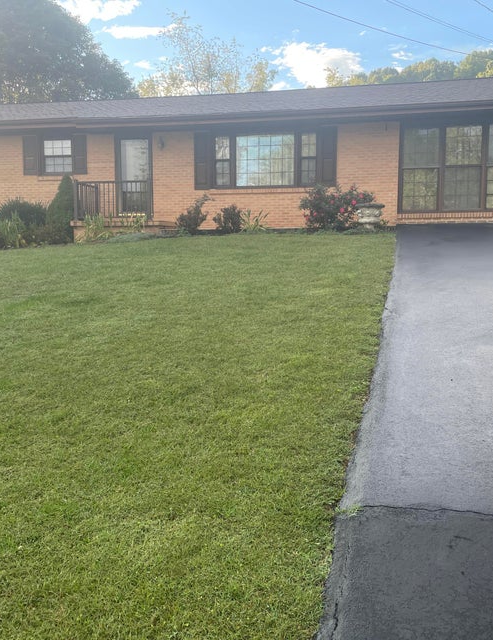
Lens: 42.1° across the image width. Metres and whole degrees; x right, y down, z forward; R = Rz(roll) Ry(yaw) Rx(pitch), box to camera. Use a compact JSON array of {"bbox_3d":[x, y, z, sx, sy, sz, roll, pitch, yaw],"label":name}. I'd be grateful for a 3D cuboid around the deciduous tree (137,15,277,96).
[{"bbox_3d":[-2.162,-9.998,35.114,7.600,12.900,7.200,1,6,12],"label":"deciduous tree"}]

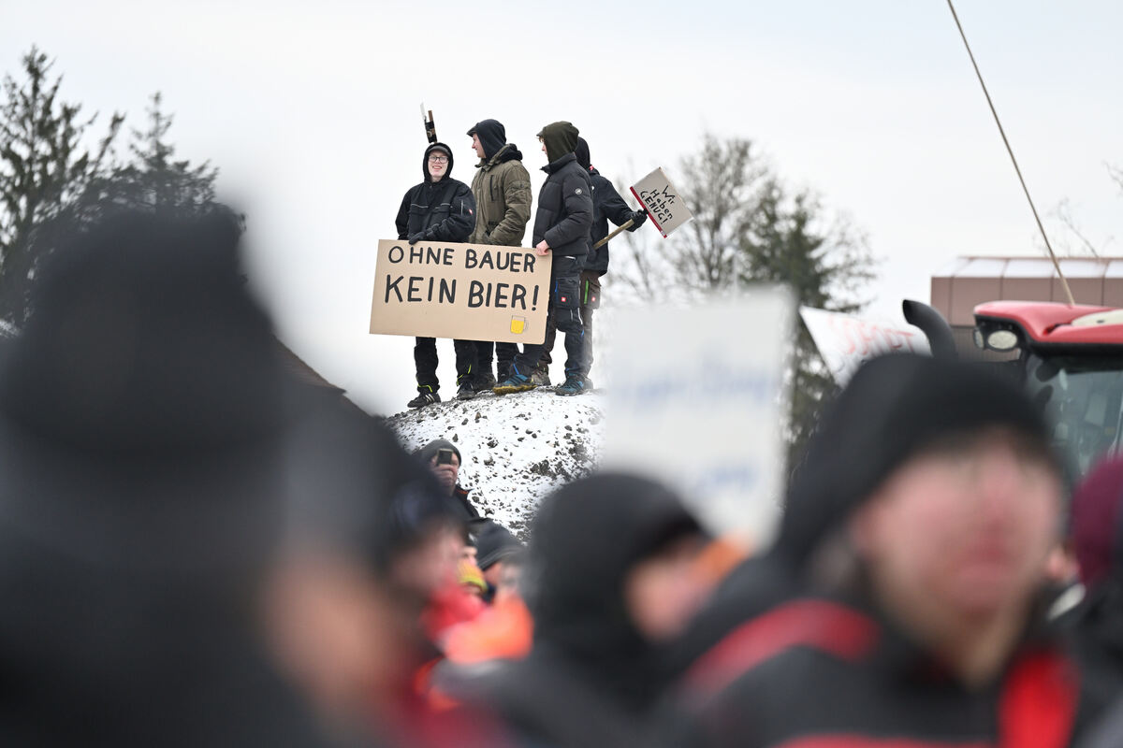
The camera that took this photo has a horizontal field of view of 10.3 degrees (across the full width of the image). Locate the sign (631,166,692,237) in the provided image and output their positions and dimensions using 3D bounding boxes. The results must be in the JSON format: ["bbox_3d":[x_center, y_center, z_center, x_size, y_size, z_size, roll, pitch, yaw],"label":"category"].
[{"bbox_3d":[0.690,-1.180,43.000,0.255,0.425,0.025,-33,0,0],"label":"sign"}]

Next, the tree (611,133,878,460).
[{"bbox_3d":[3.600,0.200,122.000,5.300,9.900,5.000,0,-2,0],"label":"tree"}]

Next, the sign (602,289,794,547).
[{"bbox_3d":[0.238,0.098,11.000,0.335,0.470,0.020,1,0,0],"label":"sign"}]

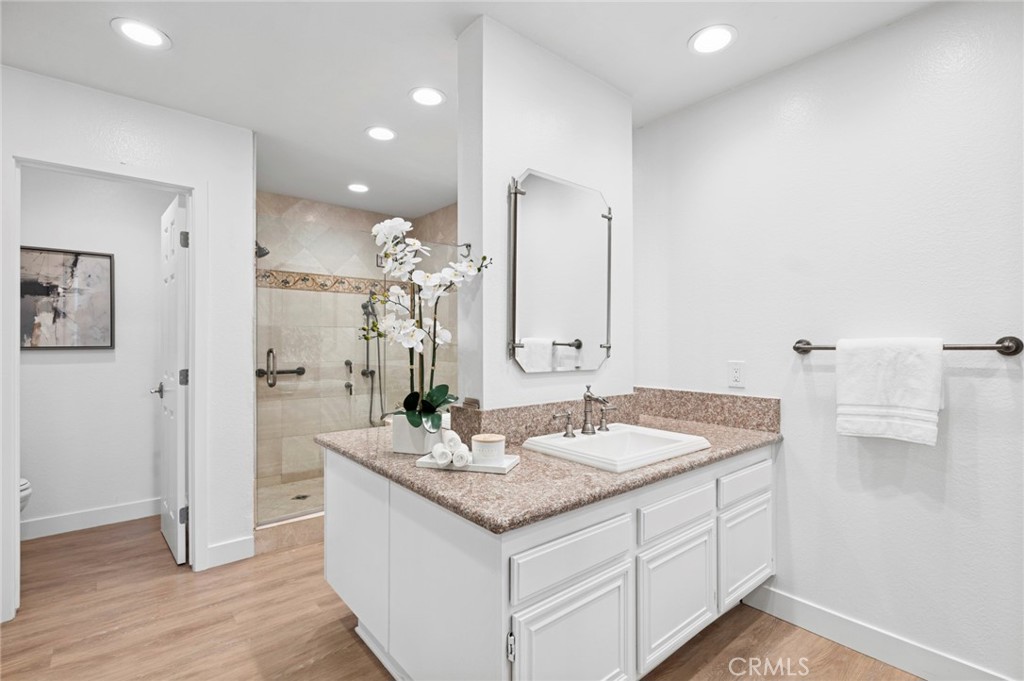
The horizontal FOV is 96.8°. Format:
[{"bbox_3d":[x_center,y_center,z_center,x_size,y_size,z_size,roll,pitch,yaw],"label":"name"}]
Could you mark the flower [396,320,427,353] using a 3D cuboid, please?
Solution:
[{"bbox_3d":[-0.366,-0.015,1.650,0.110,0.110,0.060,0,0,-6],"label":"flower"}]

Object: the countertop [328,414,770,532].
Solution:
[{"bbox_3d":[0.188,0.416,1.992,1.611,0.037,1.240,0,0,-40],"label":"countertop"}]

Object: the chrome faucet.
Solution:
[{"bbox_3d":[0.349,0.286,1.882,0.058,0.196,0.135,0,0,-40],"label":"chrome faucet"}]

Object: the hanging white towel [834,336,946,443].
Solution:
[{"bbox_3d":[1.392,0.182,1.695,0.060,0.386,0.301,0,0,-40],"label":"hanging white towel"}]

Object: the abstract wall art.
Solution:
[{"bbox_3d":[-2.942,-0.256,2.832,0.700,0.645,0.040,0,0,-40],"label":"abstract wall art"}]

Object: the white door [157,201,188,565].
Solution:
[{"bbox_3d":[-2.031,0.214,2.718,0.036,2.025,0.610,0,0,-45],"label":"white door"}]

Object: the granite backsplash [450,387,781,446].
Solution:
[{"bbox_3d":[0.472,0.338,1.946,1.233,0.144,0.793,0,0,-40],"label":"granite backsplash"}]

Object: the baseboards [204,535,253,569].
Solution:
[{"bbox_3d":[-1.578,1.183,2.538,0.240,0.114,0.016,0,0,-40],"label":"baseboards"}]

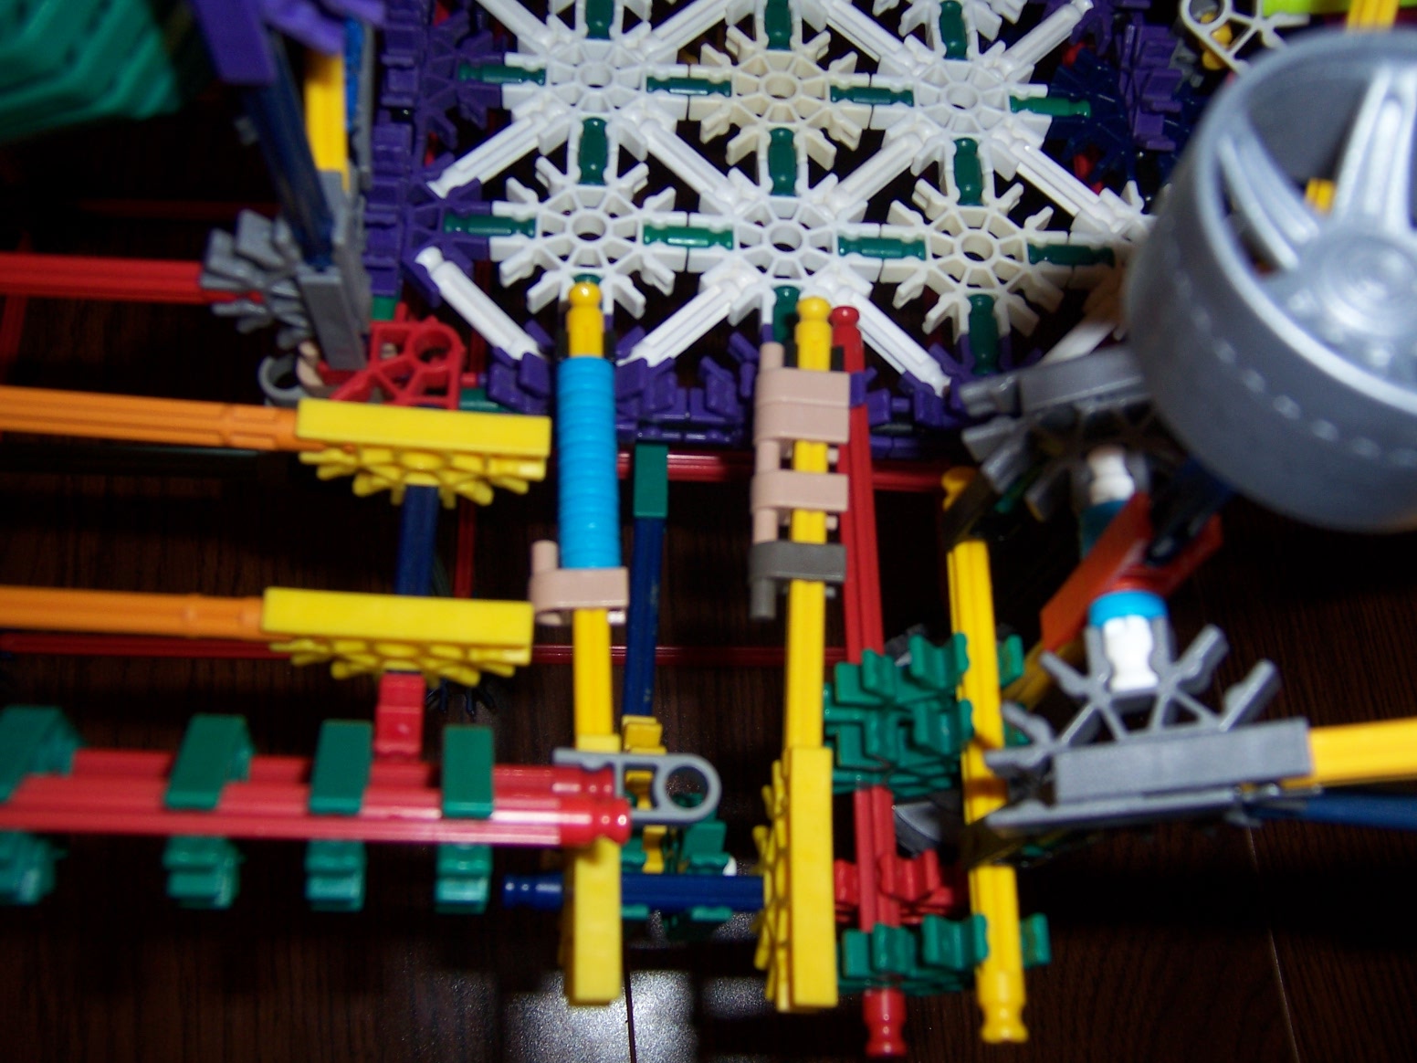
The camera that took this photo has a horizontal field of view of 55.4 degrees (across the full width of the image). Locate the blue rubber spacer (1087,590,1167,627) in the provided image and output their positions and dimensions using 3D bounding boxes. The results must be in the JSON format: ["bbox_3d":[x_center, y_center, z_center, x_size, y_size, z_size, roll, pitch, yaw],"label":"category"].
[{"bbox_3d":[0.053,0.011,0.171,0.009,0.009,0.003,1,67,-4],"label":"blue rubber spacer"}]

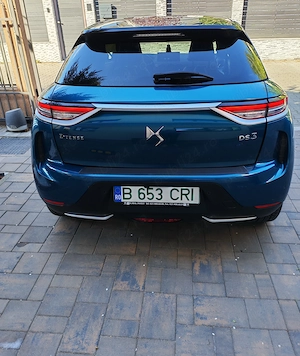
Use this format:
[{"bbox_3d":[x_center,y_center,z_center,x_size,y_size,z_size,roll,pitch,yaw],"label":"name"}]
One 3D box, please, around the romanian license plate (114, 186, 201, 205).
[{"bbox_3d":[0.042,0.106,1.906,0.520,0.112,0.020,0,20,5],"label":"romanian license plate"}]

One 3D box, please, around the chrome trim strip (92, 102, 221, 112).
[{"bbox_3d":[0.034,-0.399,1.766,0.745,0.055,0.055,0,29,5],"label":"chrome trim strip"}]

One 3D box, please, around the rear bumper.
[{"bbox_3d":[0.055,0.075,2.062,1.750,0.460,0.410,0,29,5],"label":"rear bumper"}]

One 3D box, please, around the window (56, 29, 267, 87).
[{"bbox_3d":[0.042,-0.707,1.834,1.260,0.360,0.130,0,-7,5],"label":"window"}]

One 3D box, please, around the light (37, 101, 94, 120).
[{"bbox_3d":[-0.529,-0.422,1.937,0.450,0.115,0.155,10,31,20],"label":"light"}]

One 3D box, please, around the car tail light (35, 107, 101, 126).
[{"bbox_3d":[-0.514,-0.407,1.938,0.530,0.115,0.165,10,31,20],"label":"car tail light"}]

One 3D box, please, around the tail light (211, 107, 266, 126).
[{"bbox_3d":[0.509,-0.370,1.784,0.340,0.105,0.075,-5,29,-6],"label":"tail light"}]

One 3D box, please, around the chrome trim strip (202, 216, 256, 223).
[{"bbox_3d":[0.526,0.261,2.054,0.370,0.045,0.065,-3,29,-2],"label":"chrome trim strip"}]

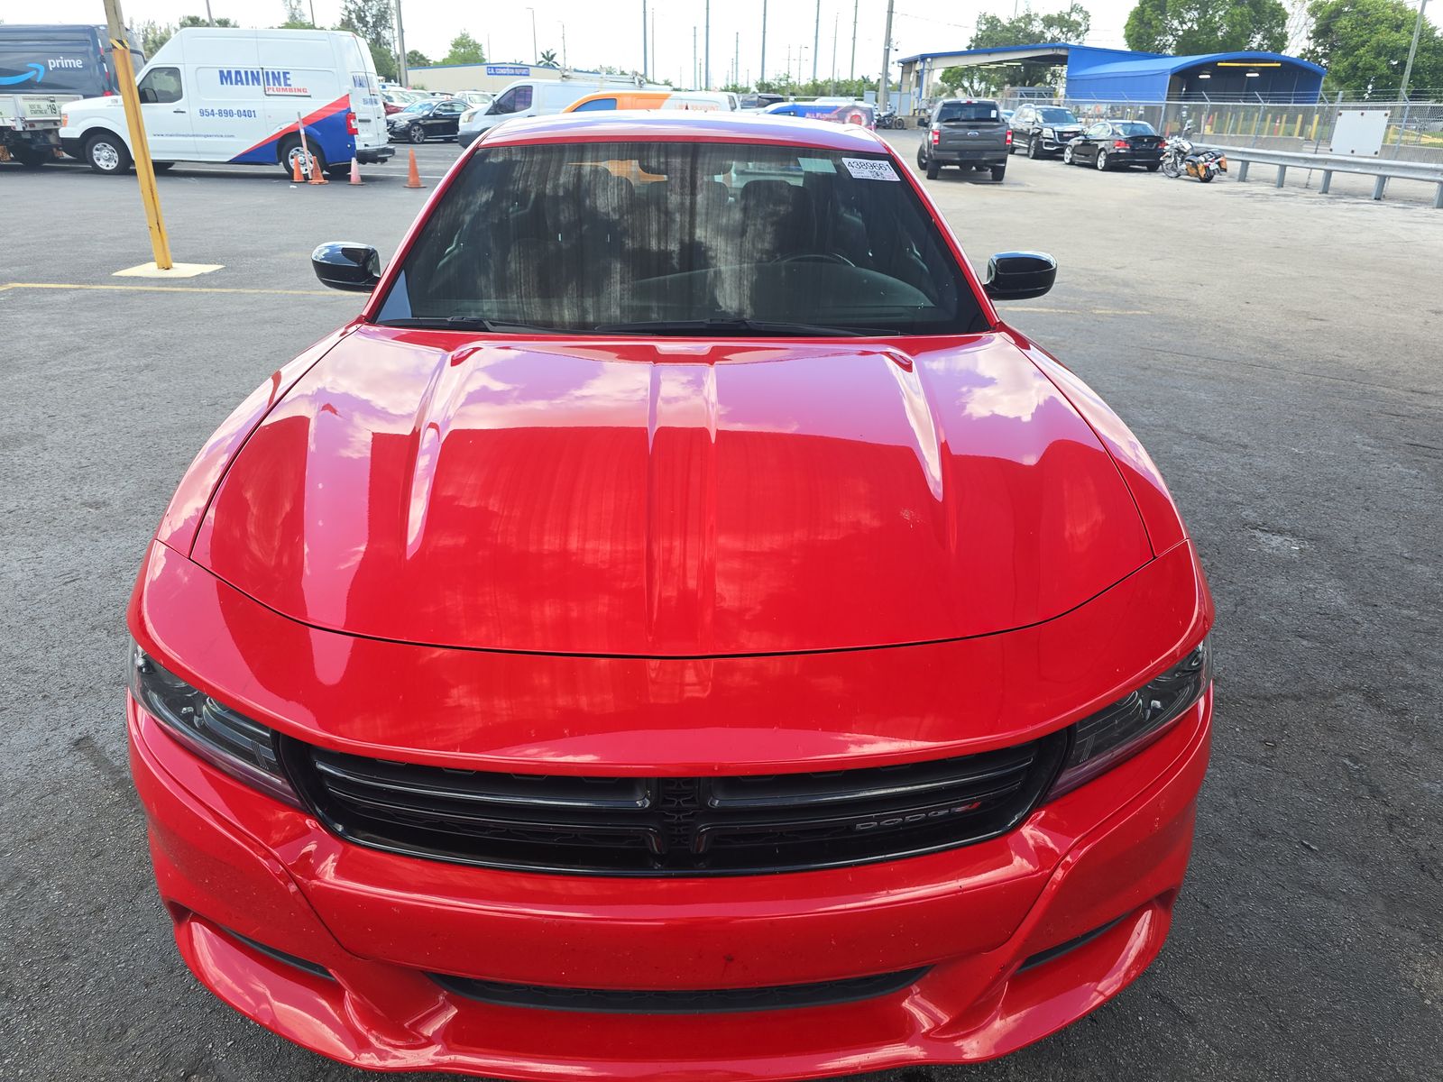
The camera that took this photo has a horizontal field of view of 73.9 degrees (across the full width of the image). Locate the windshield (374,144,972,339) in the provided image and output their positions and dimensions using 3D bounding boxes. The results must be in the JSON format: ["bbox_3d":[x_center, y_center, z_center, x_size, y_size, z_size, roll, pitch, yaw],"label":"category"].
[{"bbox_3d":[-0.096,-0.818,2.553,1.540,0.150,0.800,0,57,-2],"label":"windshield"}]

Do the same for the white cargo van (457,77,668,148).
[{"bbox_3d":[-4.360,-11.730,26.600,5.900,2.280,2.080,-1,24,-5],"label":"white cargo van"}]

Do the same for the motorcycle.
[{"bbox_3d":[12.975,-10.611,26.422,0.920,1.260,2.350,-3,25,-10],"label":"motorcycle"}]

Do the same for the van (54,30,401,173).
[{"bbox_3d":[-9.920,-8.730,19.200,6.100,2.660,2.050,0,24,-2],"label":"van"}]

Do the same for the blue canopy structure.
[{"bbox_3d":[24.373,-31.162,65.796,21.000,5.400,21.000,0,24,-4],"label":"blue canopy structure"}]

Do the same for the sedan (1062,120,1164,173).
[{"bbox_3d":[12.550,-12.740,30.800,1.770,1.420,4.370,-1,24,-5],"label":"sedan"}]

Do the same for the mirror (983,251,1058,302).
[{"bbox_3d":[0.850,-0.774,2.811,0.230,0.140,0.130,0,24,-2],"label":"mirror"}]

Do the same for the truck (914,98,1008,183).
[{"bbox_3d":[6.760,-11.270,26.900,2.080,1.950,5.850,4,24,6],"label":"truck"}]

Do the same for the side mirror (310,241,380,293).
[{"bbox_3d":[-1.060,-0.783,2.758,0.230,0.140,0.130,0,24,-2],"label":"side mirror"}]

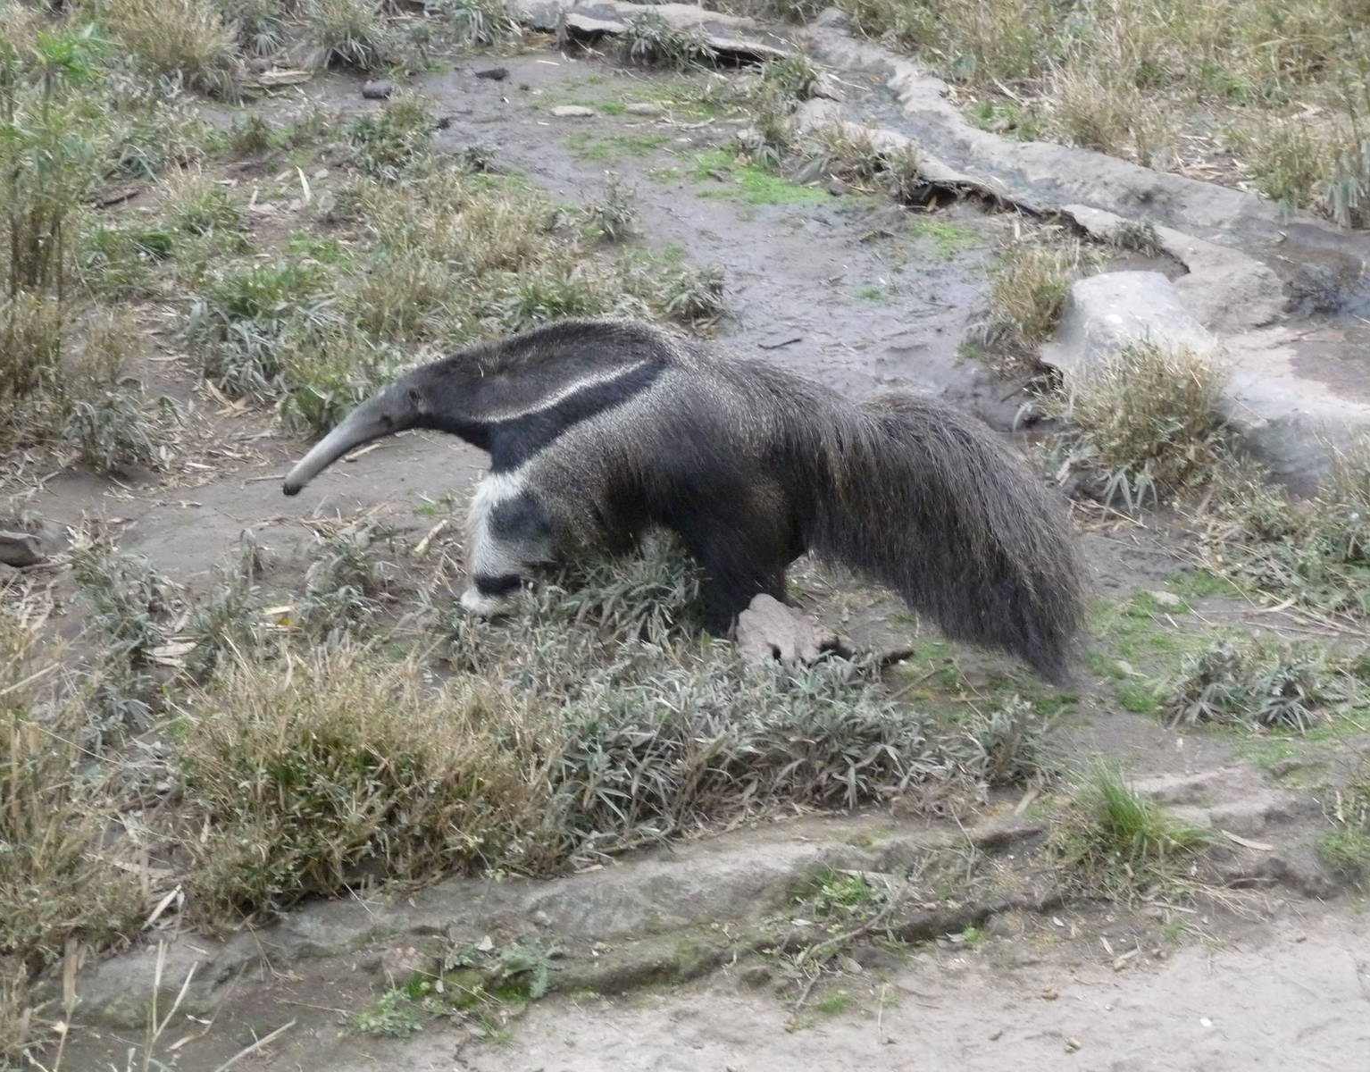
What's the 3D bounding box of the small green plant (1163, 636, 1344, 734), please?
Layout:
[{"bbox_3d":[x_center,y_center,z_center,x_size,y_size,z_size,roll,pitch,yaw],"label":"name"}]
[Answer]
[{"bbox_3d":[1.106,0.293,6.773,0.342,0.116,0.291,0,23,0],"label":"small green plant"}]

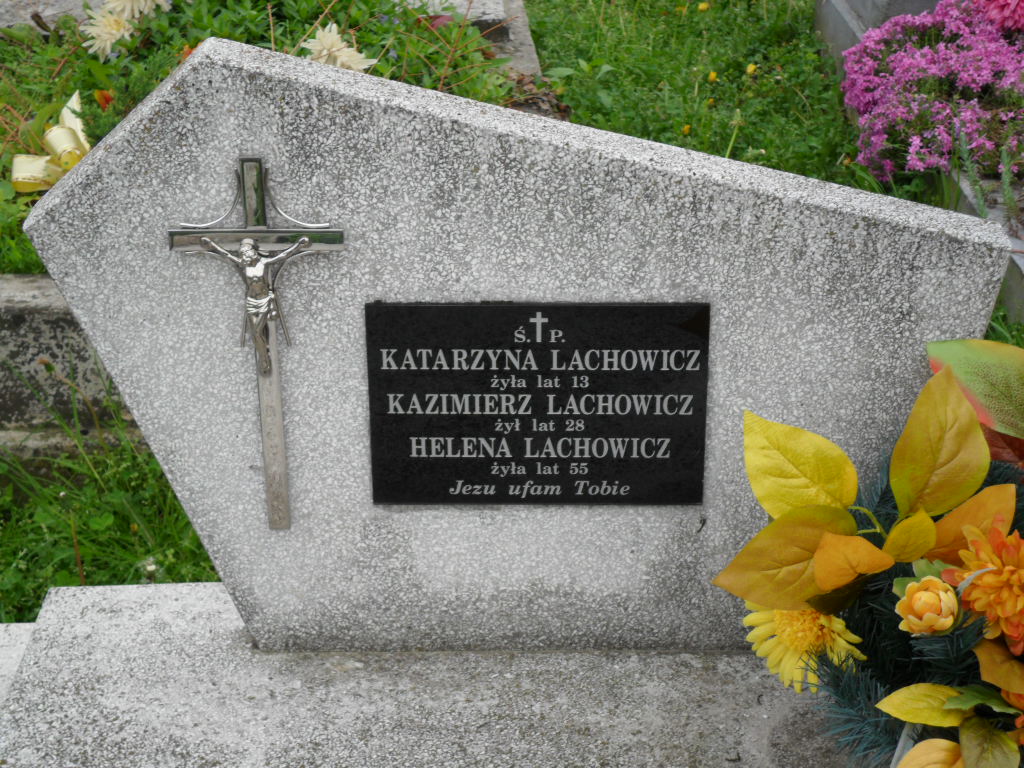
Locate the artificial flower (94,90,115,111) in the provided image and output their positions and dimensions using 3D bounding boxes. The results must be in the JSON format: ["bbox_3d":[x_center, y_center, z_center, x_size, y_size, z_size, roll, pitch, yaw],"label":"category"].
[{"bbox_3d":[-0.652,-0.453,3.500,0.035,0.035,0.035,0,27,0],"label":"artificial flower"}]

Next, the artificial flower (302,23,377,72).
[{"bbox_3d":[-0.297,-0.574,3.770,0.125,0.085,0.105,0,27,0],"label":"artificial flower"}]

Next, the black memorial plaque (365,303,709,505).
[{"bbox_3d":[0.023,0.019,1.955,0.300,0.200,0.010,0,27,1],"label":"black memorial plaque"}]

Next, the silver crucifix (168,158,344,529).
[{"bbox_3d":[-0.219,-0.025,1.921,0.153,0.363,0.035,-1,27,1],"label":"silver crucifix"}]

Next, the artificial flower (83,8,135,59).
[{"bbox_3d":[-0.713,-0.618,3.870,0.092,0.068,0.090,0,27,0],"label":"artificial flower"}]

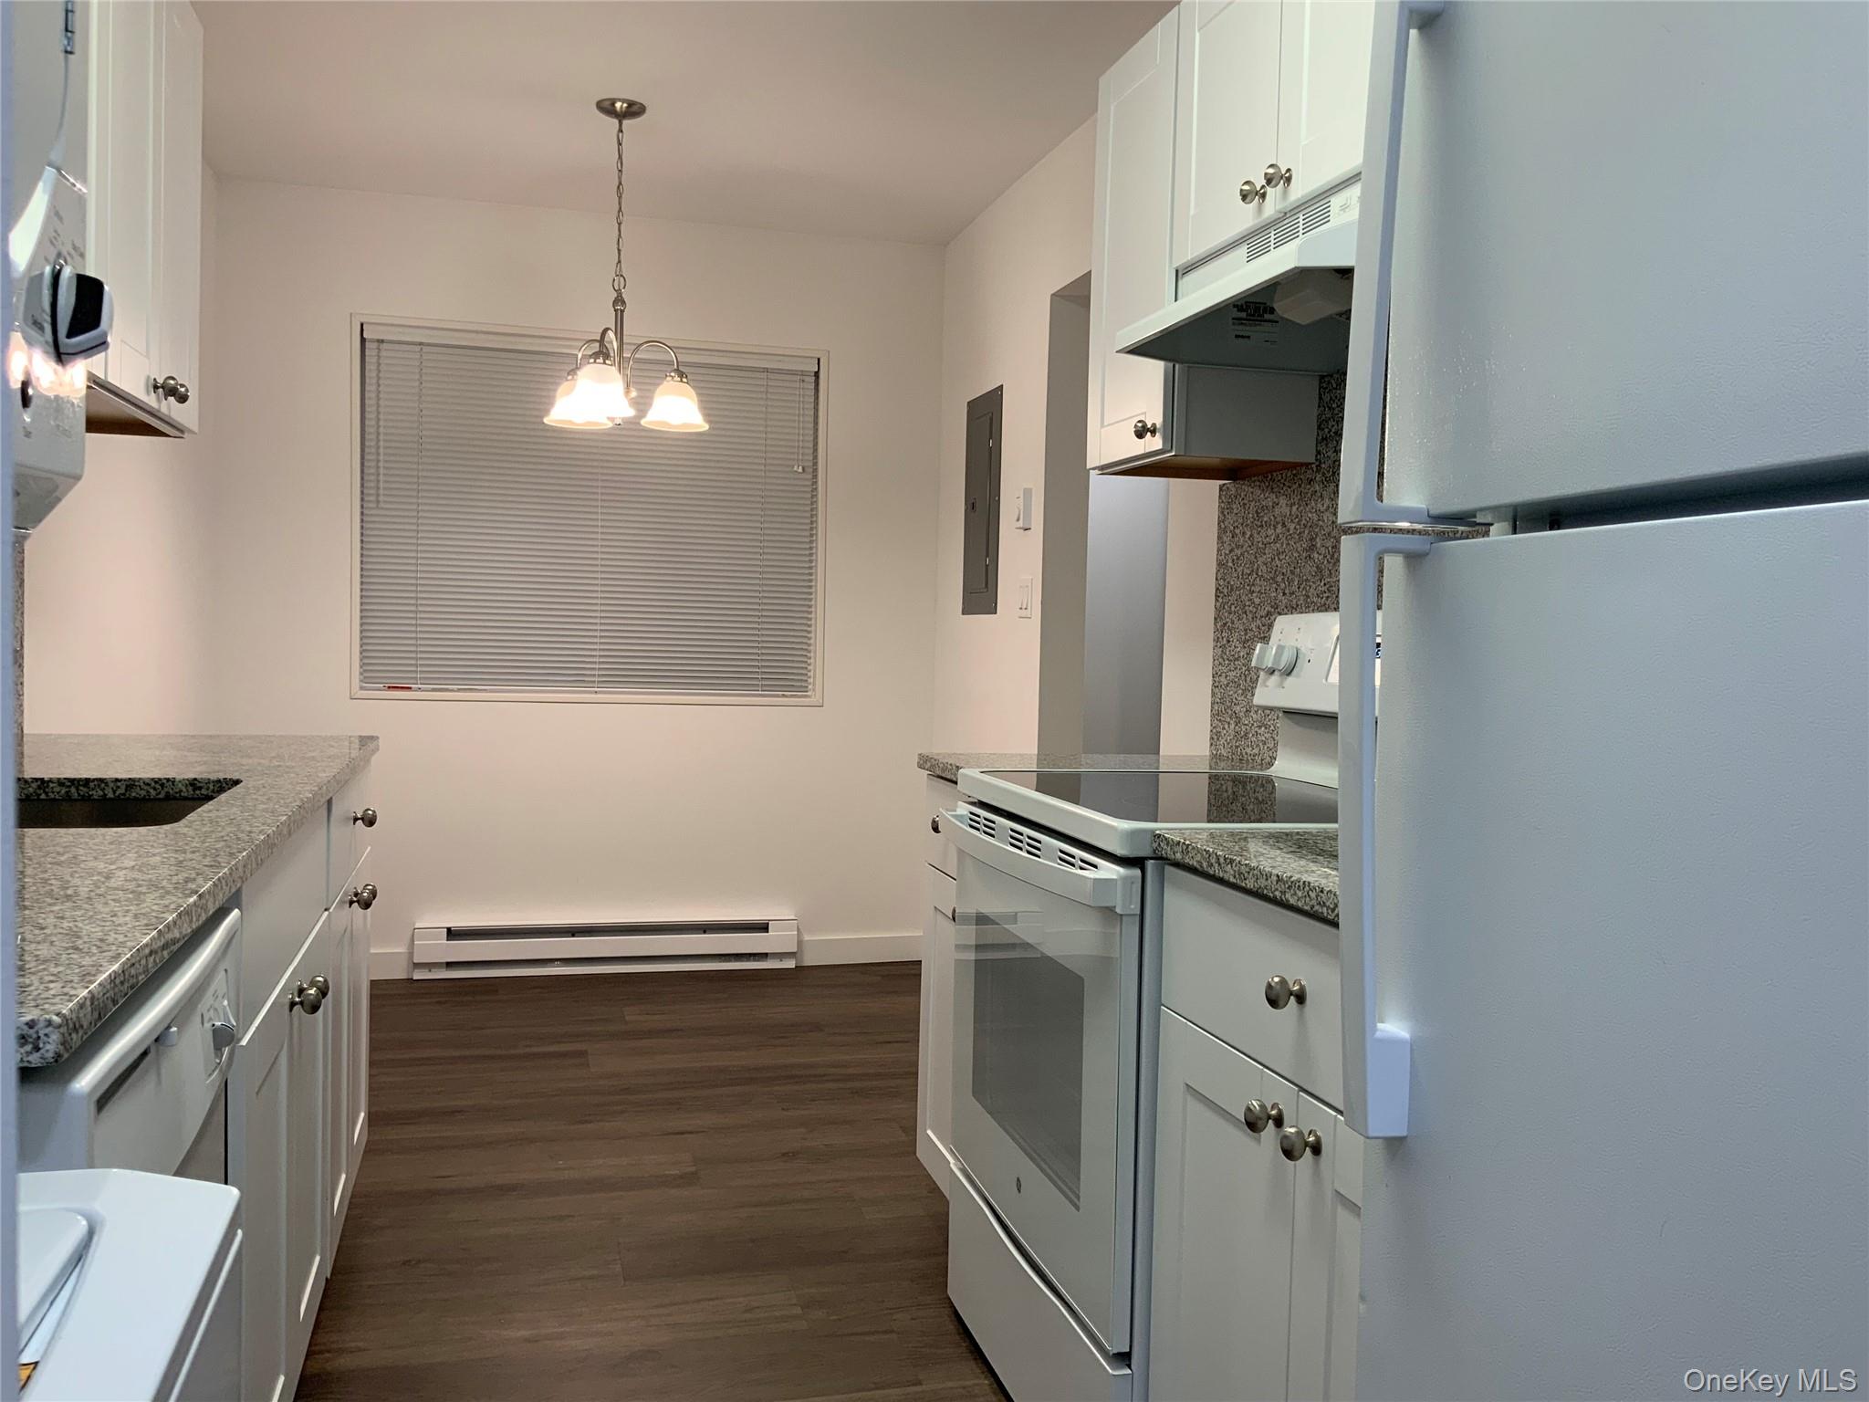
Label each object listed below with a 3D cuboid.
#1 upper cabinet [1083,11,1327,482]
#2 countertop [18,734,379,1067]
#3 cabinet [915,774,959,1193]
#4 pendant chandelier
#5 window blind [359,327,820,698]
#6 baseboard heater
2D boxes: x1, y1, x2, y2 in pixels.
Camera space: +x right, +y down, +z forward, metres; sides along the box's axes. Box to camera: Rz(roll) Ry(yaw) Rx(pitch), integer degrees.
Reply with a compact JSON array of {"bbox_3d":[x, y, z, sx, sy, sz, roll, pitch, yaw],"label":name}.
[{"bbox_3d":[0.517,-0.821,2.920,0.322,0.760,0.376,1,3,-15],"label":"upper cabinet"},{"bbox_3d":[-1.115,0.141,1.945,0.626,0.032,2.288,1,3,-15],"label":"countertop"},{"bbox_3d":[0.332,0.587,2.950,0.634,0.889,0.388,1,3,-15],"label":"cabinet"},{"bbox_3d":[-0.788,-1.105,3.984,0.429,0.814,0.433,1,3,-15],"label":"pendant chandelier"},{"bbox_3d":[-1.100,-0.595,5.108,1.454,1.142,0.045,1,3,-15],"label":"window blind"},{"bbox_3d":[-1.058,0.807,5.132,1.222,0.170,0.071,1,3,-15],"label":"baseboard heater"}]

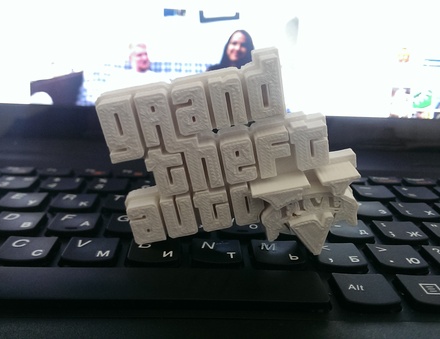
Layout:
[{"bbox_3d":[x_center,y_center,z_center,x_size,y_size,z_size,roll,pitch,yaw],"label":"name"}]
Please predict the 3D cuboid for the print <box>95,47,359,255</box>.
[{"bbox_3d":[0.005,-0.001,0.130,0.071,0.061,0.013,-10,24,1],"label":"print"}]

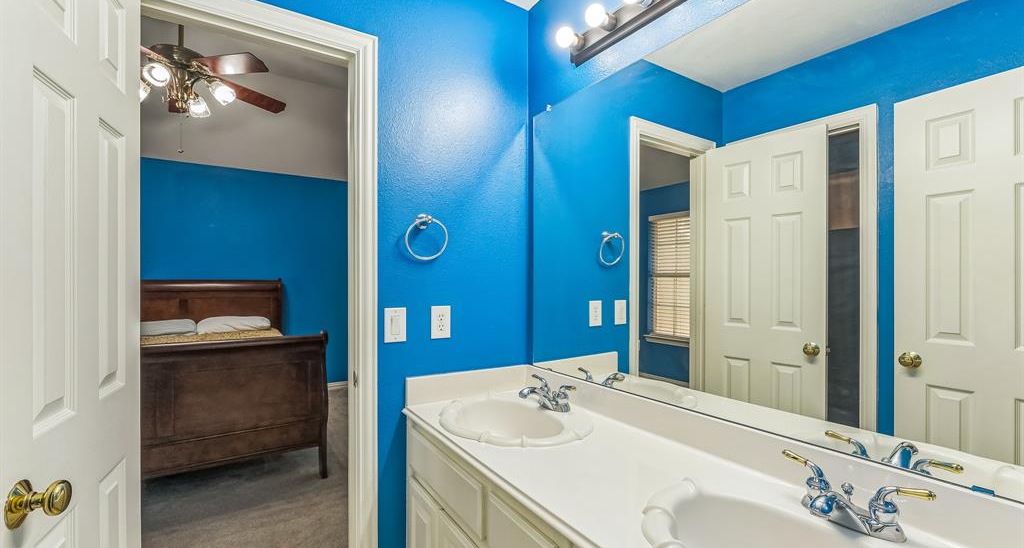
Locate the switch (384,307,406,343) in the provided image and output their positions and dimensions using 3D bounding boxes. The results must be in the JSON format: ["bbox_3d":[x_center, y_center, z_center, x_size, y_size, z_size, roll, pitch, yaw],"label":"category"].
[{"bbox_3d":[-0.417,0.185,1.533,0.079,0.124,0.010,0,0,-33],"label":"switch"}]

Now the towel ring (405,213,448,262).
[{"bbox_3d":[-0.317,-0.135,1.558,0.162,0.175,0.072,0,0,-33],"label":"towel ring"}]

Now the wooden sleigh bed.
[{"bbox_3d":[-2.433,0.668,3.100,1.610,1.220,2.240,0,0,-34],"label":"wooden sleigh bed"}]

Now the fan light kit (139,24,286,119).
[{"bbox_3d":[-2.120,-1.310,2.715,1.300,0.660,1.300,0,0,-33],"label":"fan light kit"}]

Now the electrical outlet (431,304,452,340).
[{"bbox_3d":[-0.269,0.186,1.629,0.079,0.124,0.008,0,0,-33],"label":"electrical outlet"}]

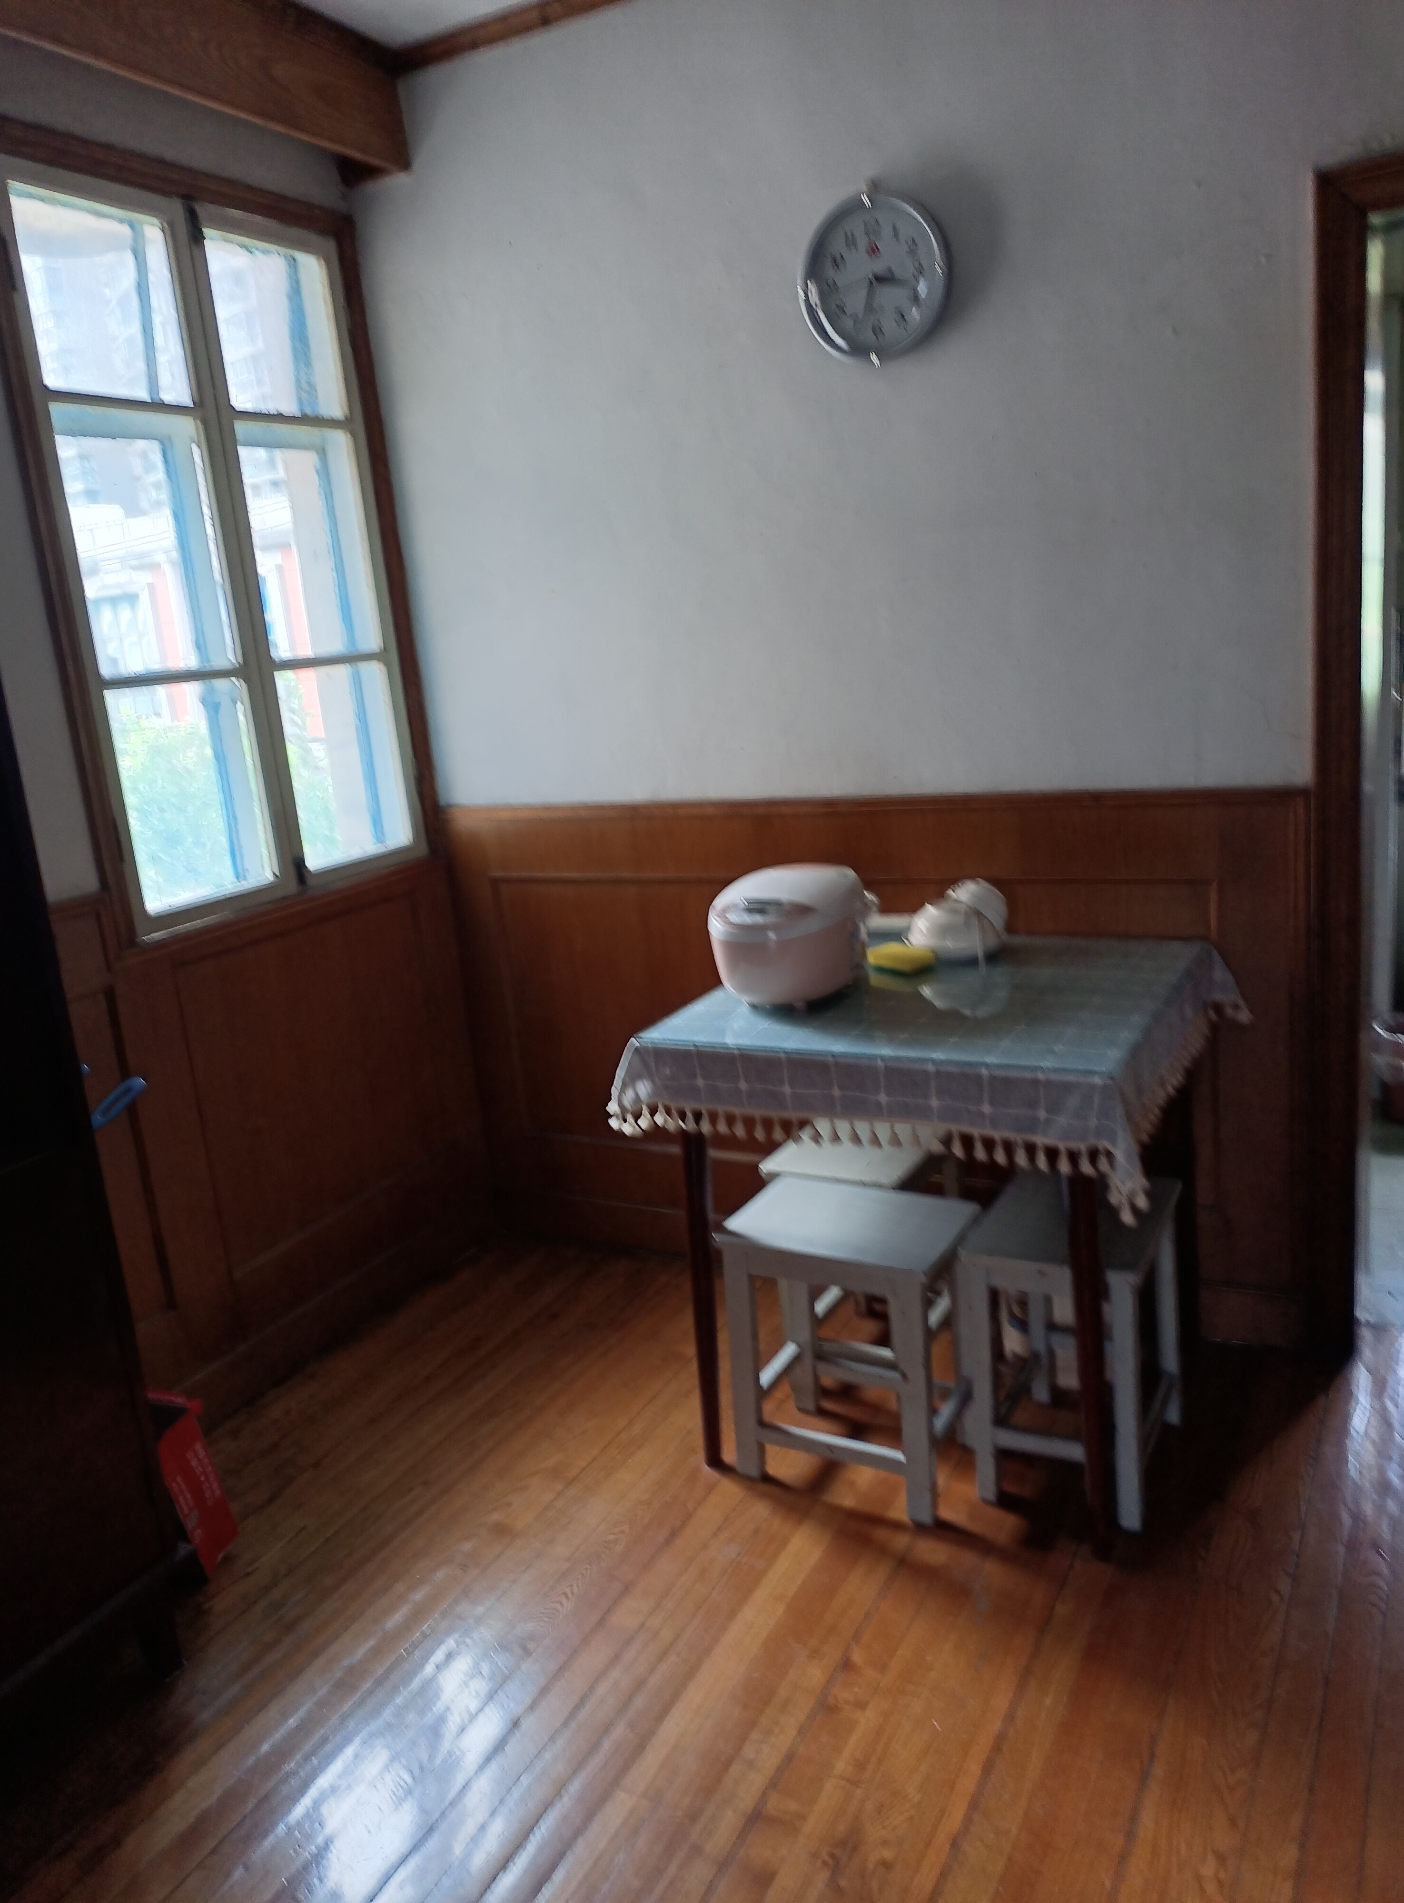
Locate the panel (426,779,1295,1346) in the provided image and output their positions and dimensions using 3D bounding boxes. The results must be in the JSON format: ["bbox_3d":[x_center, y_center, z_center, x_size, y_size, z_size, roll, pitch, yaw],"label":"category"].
[{"bbox_3d":[0.273,0.209,3.118,1.867,1.069,0.040,2,15,29],"label":"panel"}]

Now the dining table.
[{"bbox_3d":[0.442,0.450,2.619,0.808,0.798,0.786,2,15,29],"label":"dining table"}]

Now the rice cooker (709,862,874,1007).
[{"bbox_3d":[0.160,-0.030,2.575,0.240,0.207,0.270,7,18,42],"label":"rice cooker"}]

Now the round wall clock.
[{"bbox_3d":[0.310,-1.204,2.657,0.297,0.300,0.045,2,15,29],"label":"round wall clock"}]

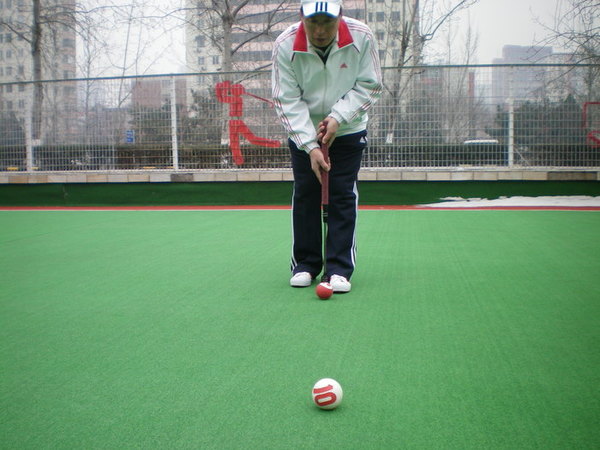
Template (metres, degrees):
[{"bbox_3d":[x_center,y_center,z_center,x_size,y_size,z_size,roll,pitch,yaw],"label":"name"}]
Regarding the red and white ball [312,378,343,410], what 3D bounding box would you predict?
[{"bbox_3d":[0.068,0.417,1.630,0.075,0.075,0.075,0,5,0],"label":"red and white ball"}]

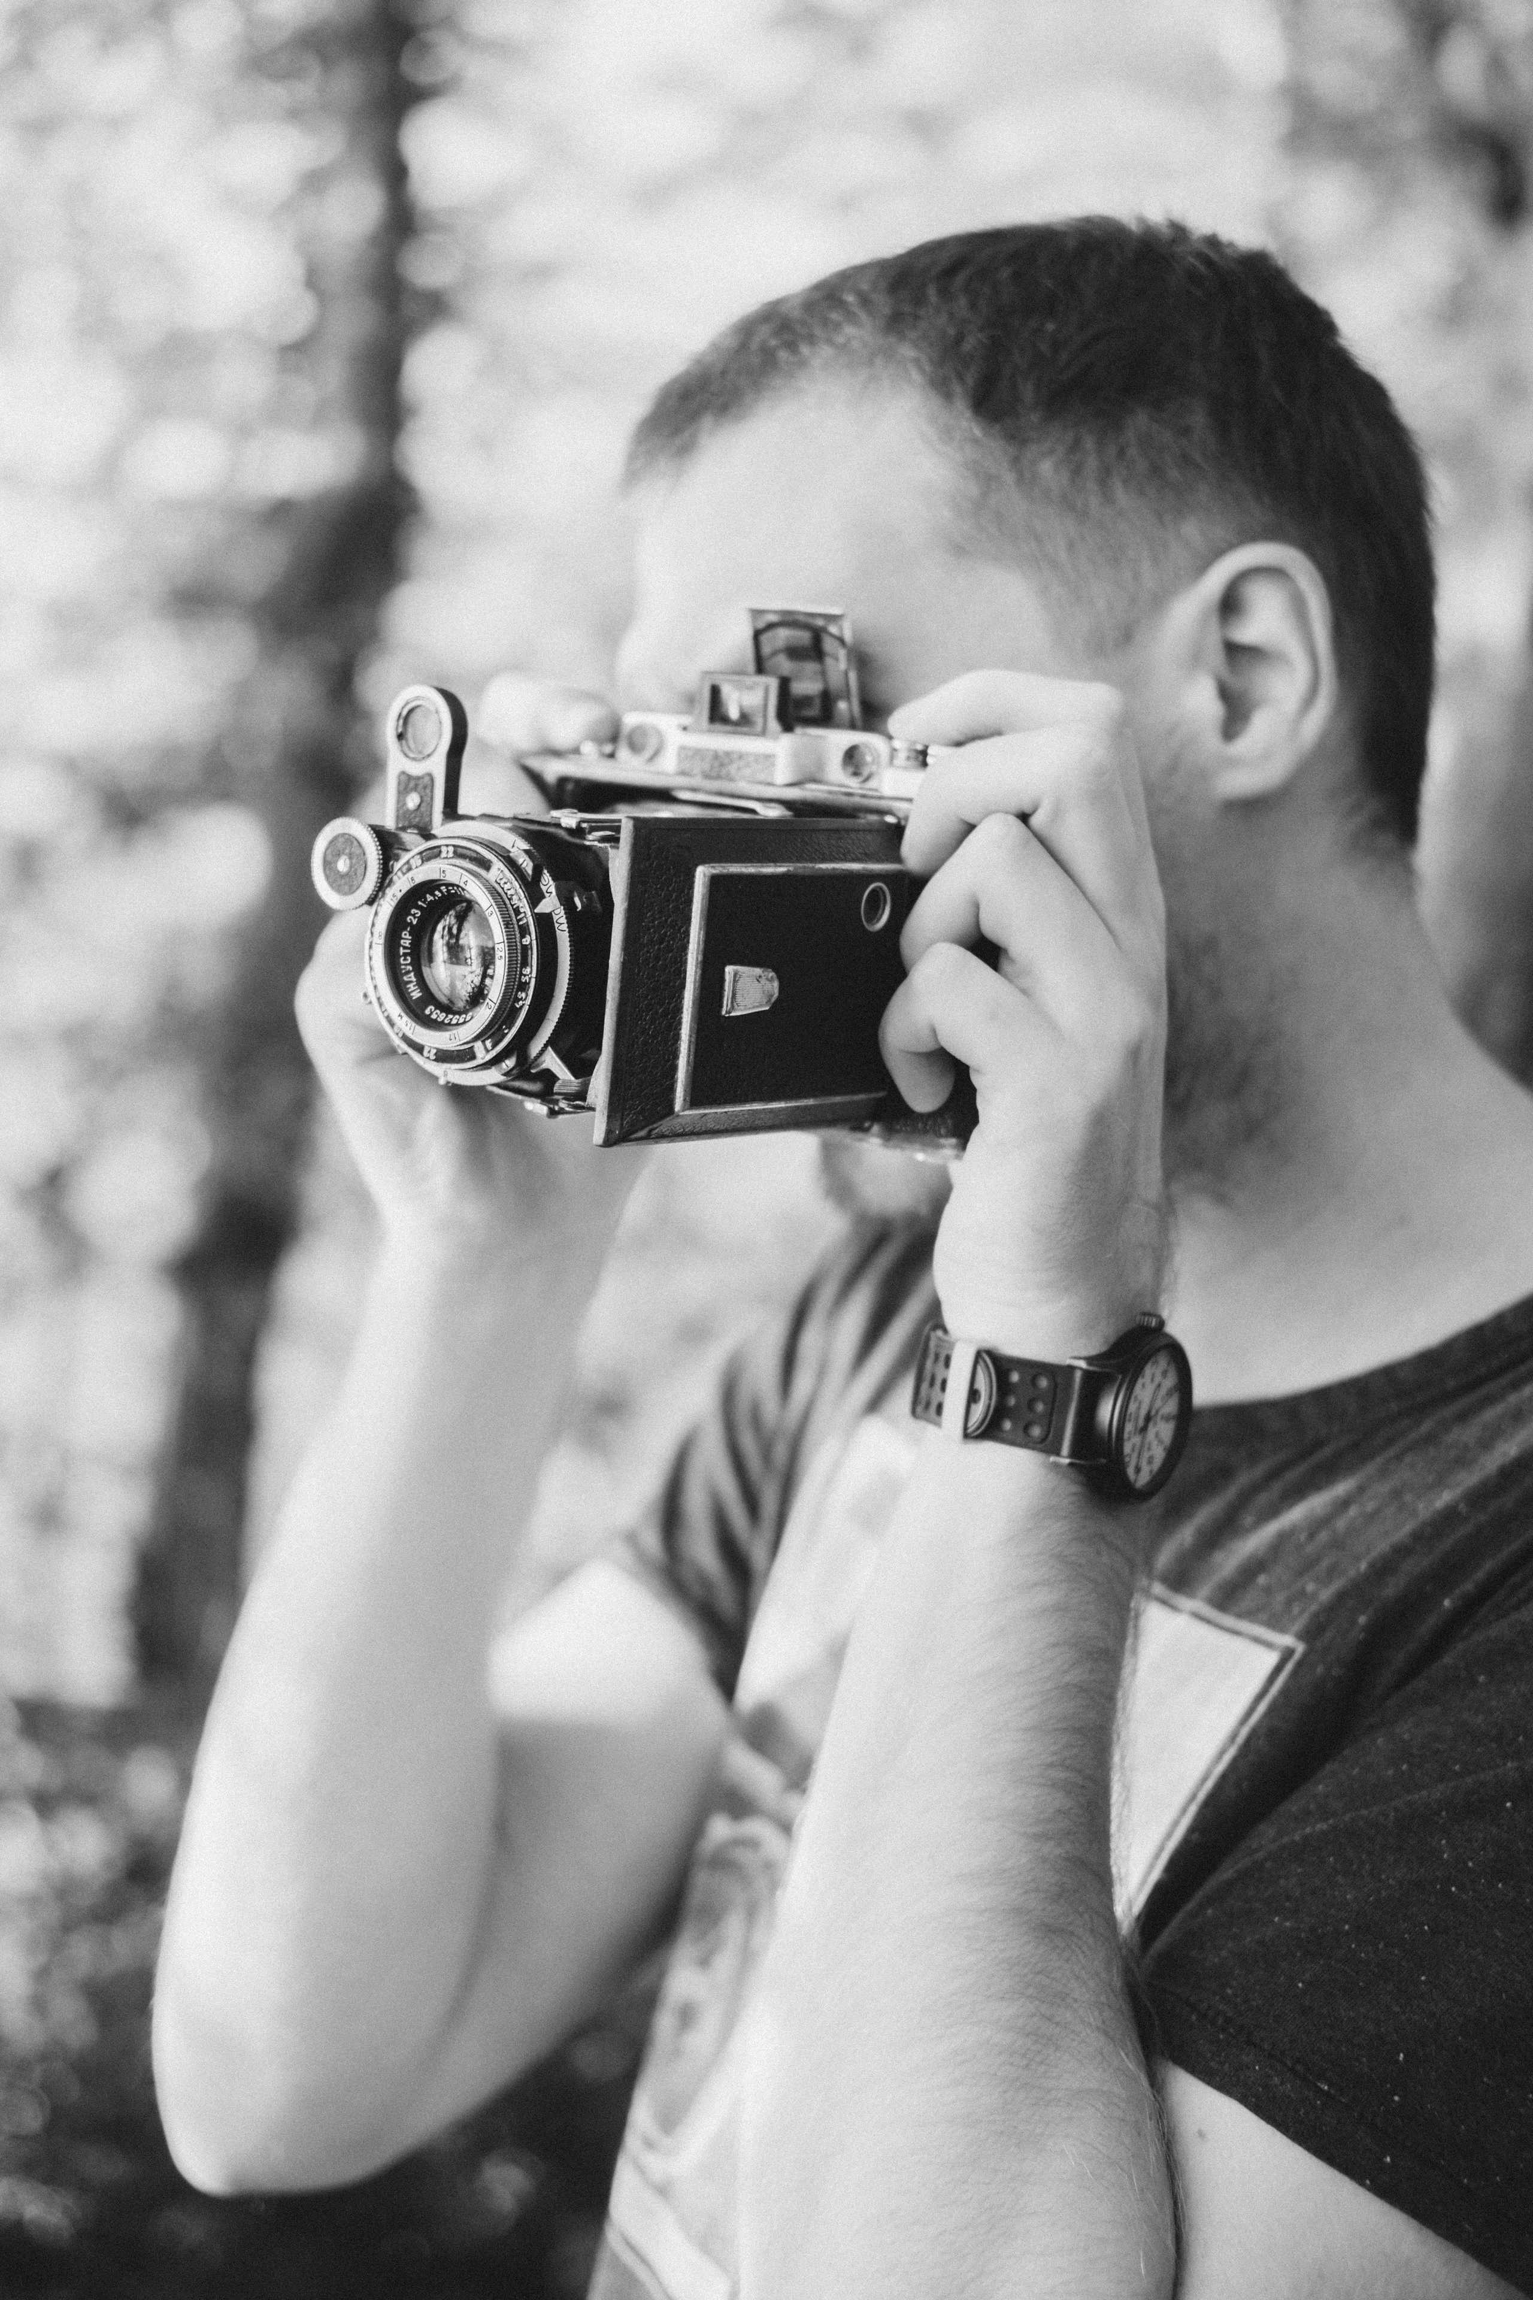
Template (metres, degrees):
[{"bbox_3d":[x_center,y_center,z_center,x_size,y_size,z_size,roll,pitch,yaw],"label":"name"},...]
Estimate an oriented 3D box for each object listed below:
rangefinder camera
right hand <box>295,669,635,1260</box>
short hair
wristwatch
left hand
[{"bbox_3d":[-0.030,-0.067,0.787,0.153,0.122,0.130,11,10,39],"label":"rangefinder camera"},{"bbox_3d":[-0.077,-0.048,0.885,0.085,0.150,0.090,10,9,36],"label":"right hand"},{"bbox_3d":[0.068,-0.157,0.880,0.200,0.165,0.165,-8,15,-40],"label":"short hair"},{"bbox_3d":[0.064,0.056,0.765,0.050,0.041,0.060,12,-4,22],"label":"wristwatch"},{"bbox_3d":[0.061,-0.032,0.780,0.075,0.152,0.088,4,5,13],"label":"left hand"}]

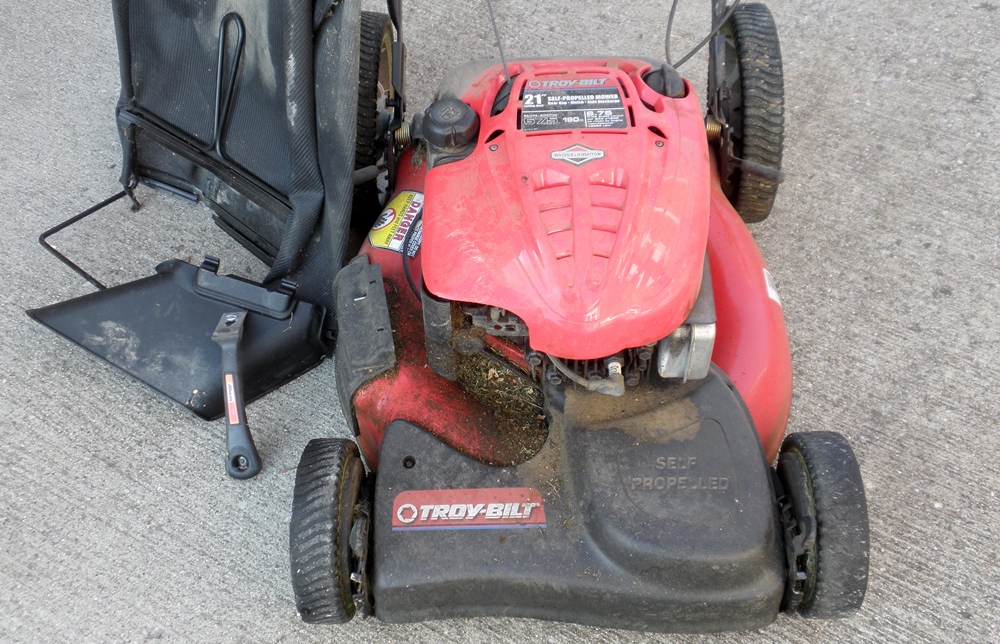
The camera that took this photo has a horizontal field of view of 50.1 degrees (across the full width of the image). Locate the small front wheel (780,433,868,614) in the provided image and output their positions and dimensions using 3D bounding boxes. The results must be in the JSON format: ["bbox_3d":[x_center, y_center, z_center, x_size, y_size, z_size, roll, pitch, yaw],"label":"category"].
[{"bbox_3d":[0.356,0.226,1.194,0.054,0.203,0.203,-2,54,2],"label":"small front wheel"}]

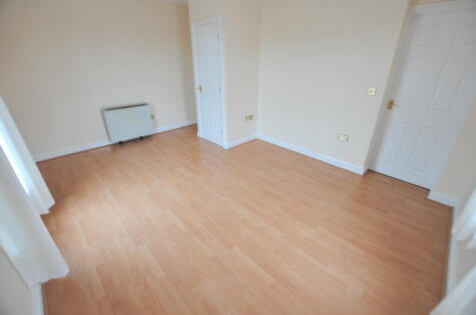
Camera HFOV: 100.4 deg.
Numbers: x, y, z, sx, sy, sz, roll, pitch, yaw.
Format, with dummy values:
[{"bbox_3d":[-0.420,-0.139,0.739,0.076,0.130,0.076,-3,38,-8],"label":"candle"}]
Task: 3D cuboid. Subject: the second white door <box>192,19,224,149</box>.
[{"bbox_3d":[-0.517,-1.223,3.624,0.055,2.040,0.840,-22,33,-38],"label":"second white door"}]

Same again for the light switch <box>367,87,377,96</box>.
[{"bbox_3d":[1.679,-0.821,2.498,0.013,0.086,0.086,-22,33,-38],"label":"light switch"}]

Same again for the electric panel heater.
[{"bbox_3d":[-2.213,-0.694,4.072,0.855,0.675,0.120,-22,33,-38],"label":"electric panel heater"}]

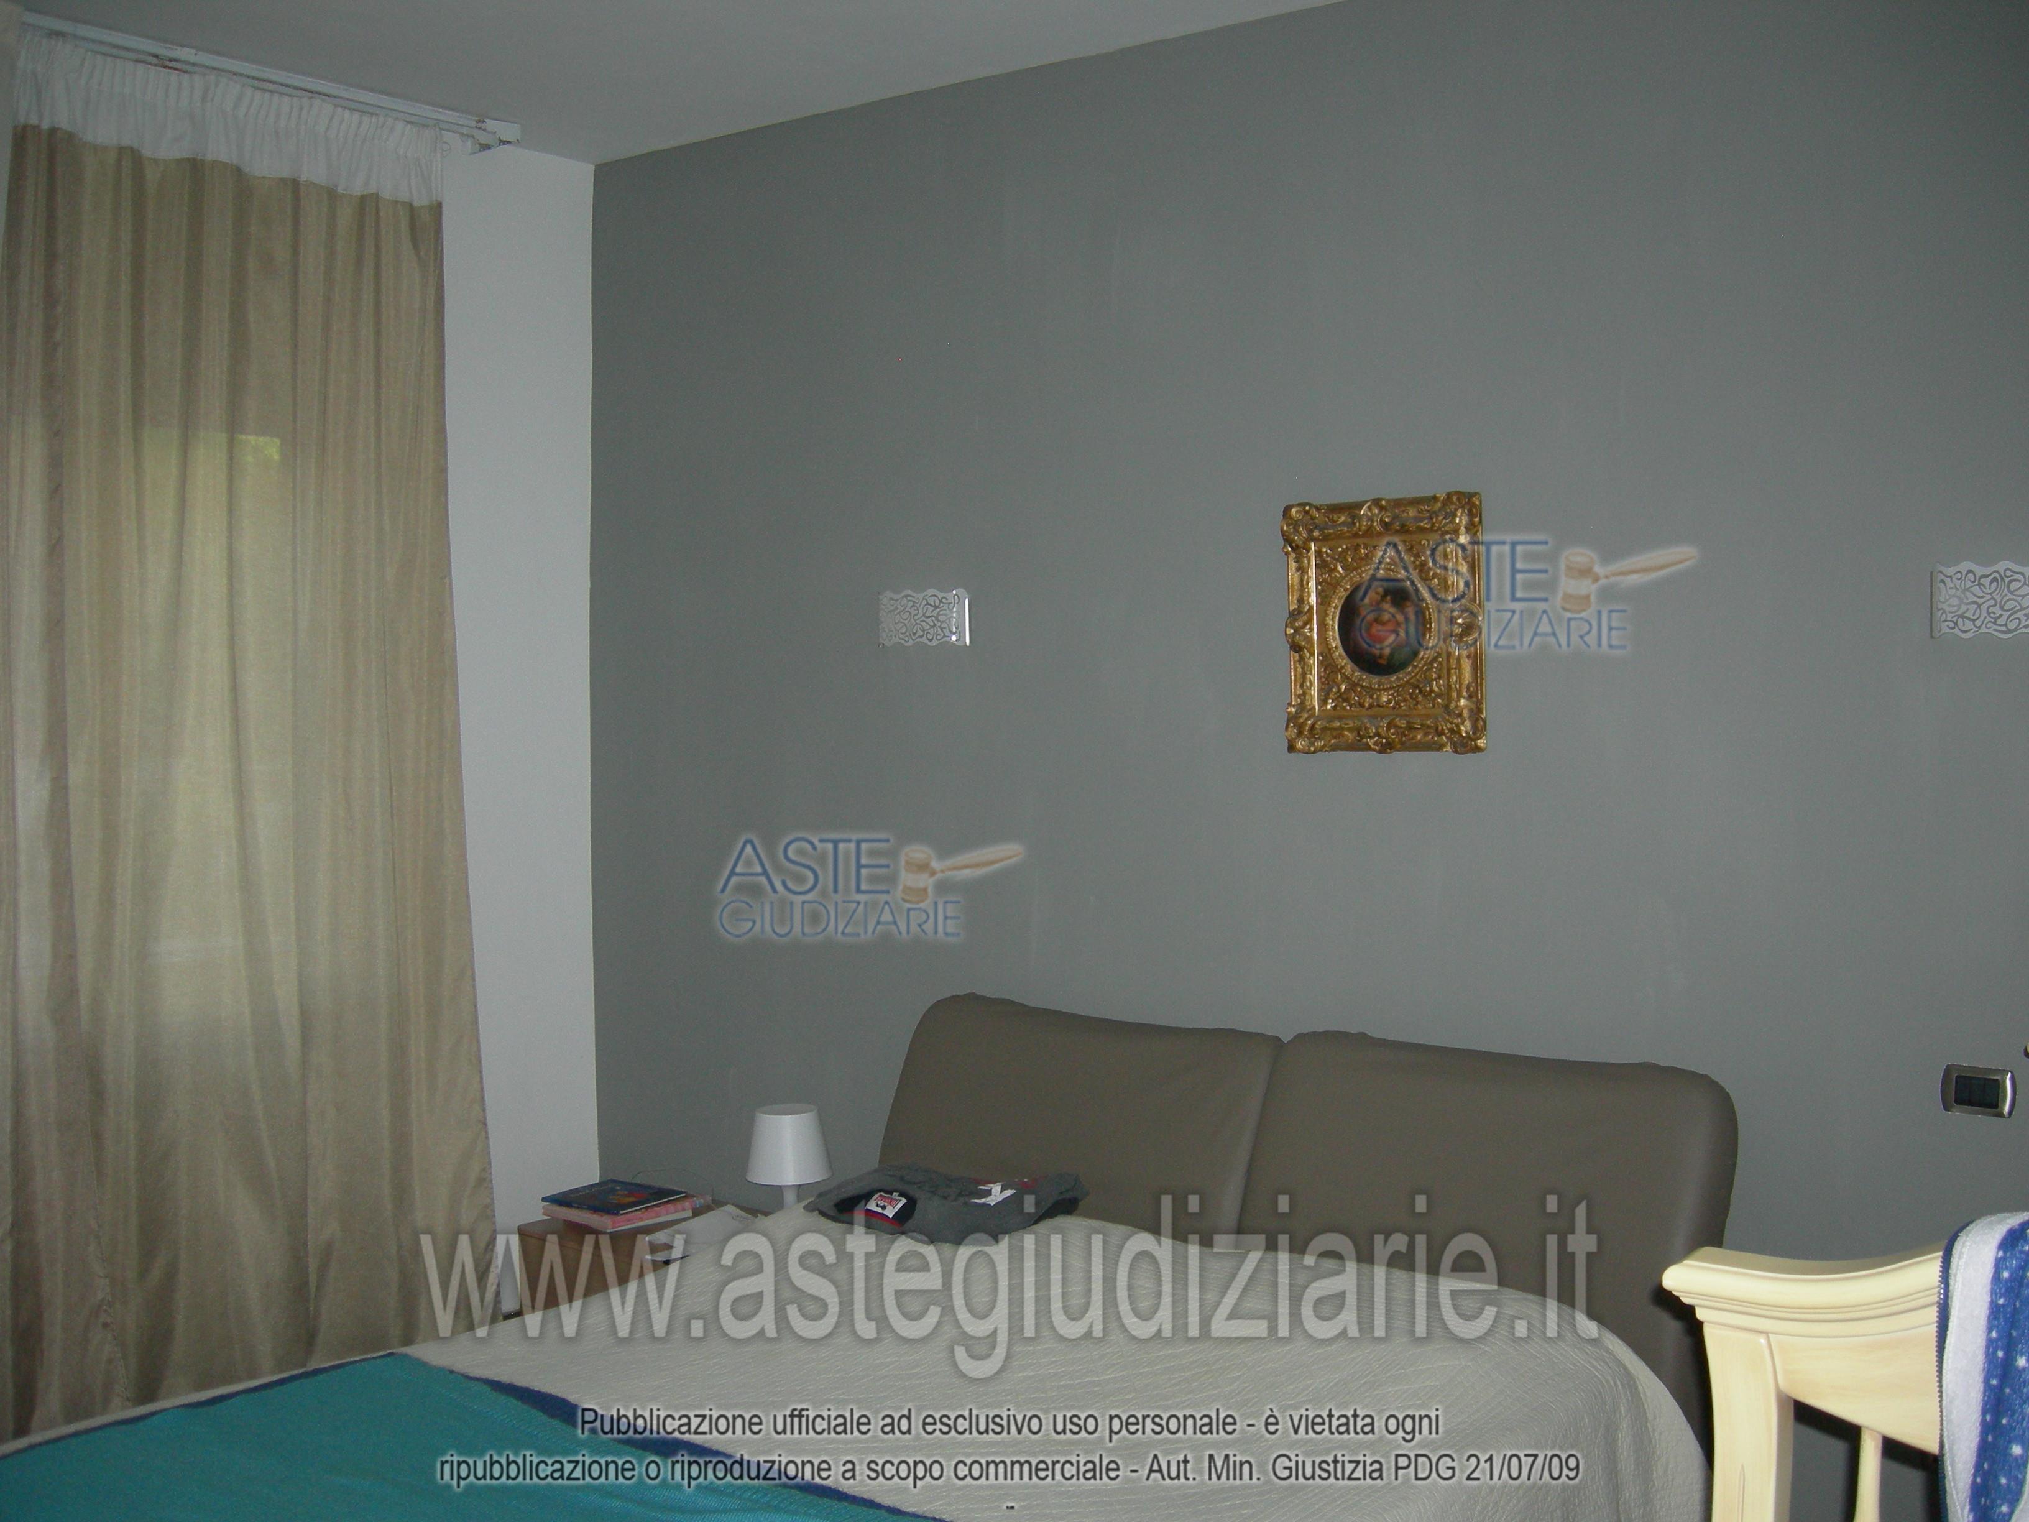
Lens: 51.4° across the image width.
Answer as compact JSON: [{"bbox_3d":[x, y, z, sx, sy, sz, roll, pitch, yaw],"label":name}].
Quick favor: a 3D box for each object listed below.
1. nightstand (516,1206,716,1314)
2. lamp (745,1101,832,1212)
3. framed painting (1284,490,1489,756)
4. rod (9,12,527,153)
[{"bbox_3d":[-0.734,1.218,4.691,0.600,0.352,0.450,2,3,38],"label":"nightstand"},{"bbox_3d":[-0.502,0.918,4.660,0.190,0.290,0.190,0,2,0],"label":"lamp"},{"bbox_3d":[0.672,-0.245,3.837,0.390,0.460,0.050,2,3,38],"label":"framed painting"},{"bbox_3d":[-1.540,-1.408,4.370,0.160,0.050,1.160,2,3,38],"label":"rod"}]

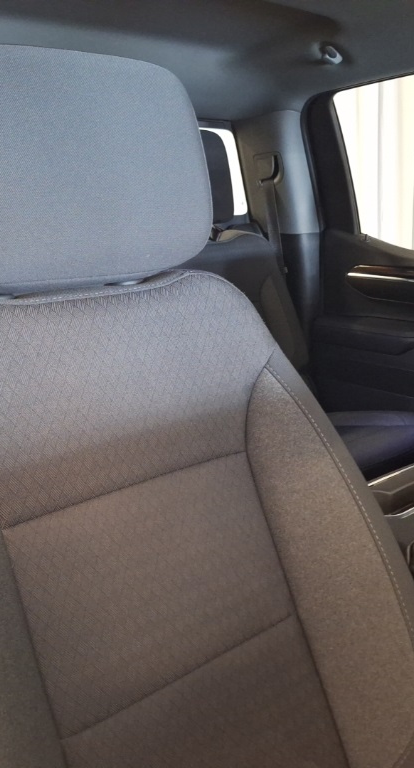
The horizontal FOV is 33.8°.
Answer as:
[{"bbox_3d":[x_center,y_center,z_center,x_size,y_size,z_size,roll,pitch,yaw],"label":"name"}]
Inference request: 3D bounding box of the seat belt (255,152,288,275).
[{"bbox_3d":[0.188,-0.483,1.946,0.050,0.340,0.065,-17,16,-36],"label":"seat belt"}]

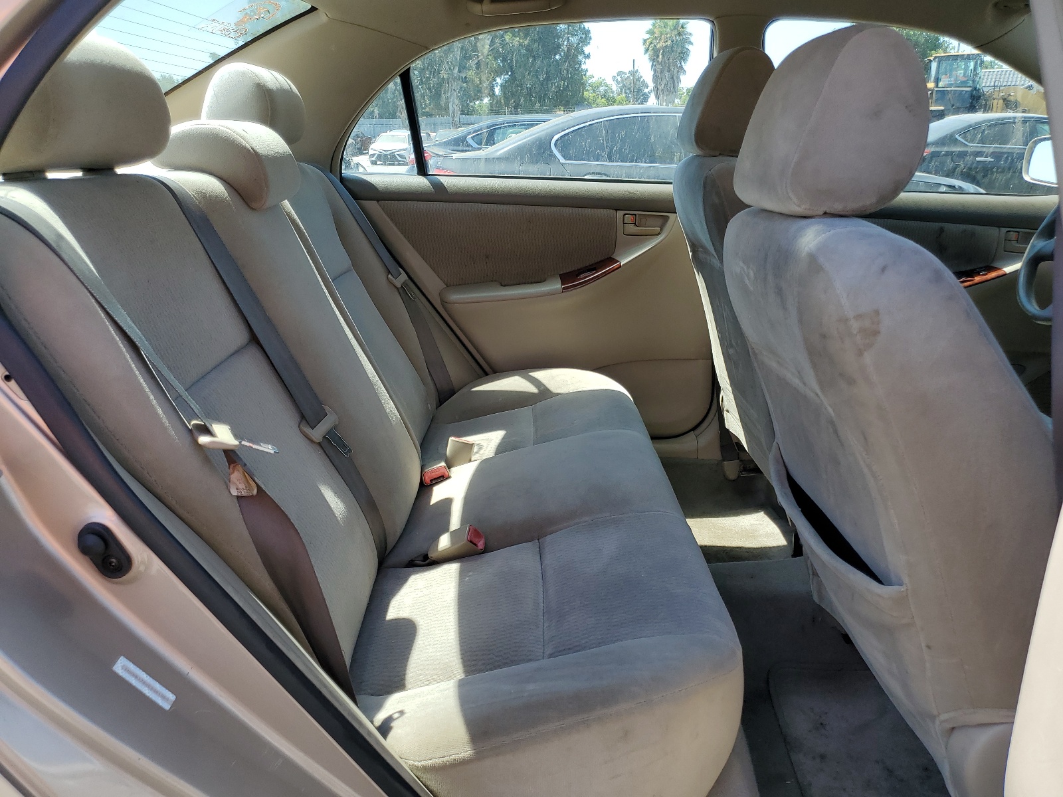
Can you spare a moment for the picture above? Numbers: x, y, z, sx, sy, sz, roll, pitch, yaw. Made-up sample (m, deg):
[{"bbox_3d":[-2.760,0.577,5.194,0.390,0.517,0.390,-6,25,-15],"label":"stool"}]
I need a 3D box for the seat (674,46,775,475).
[{"bbox_3d":[0.718,-0.237,1.848,0.795,1.050,0.470,0,19,-1],"label":"seat"}]

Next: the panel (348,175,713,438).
[{"bbox_3d":[-0.008,-0.223,2.128,0.900,0.713,0.110,0,19,-1],"label":"panel"}]

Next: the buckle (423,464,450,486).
[{"bbox_3d":[-0.201,0.156,1.689,0.047,0.028,0.075,-17,10,-7],"label":"buckle"}]

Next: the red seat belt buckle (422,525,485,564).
[{"bbox_3d":[-0.131,0.256,1.386,0.090,0.036,0.031,-25,34,29],"label":"red seat belt buckle"}]

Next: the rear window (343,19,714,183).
[{"bbox_3d":[-0.010,-0.719,1.952,0.895,0.370,0.080,0,19,-1],"label":"rear window"}]

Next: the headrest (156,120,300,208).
[{"bbox_3d":[-0.520,-0.405,1.363,0.178,0.138,0.235,0,19,-1],"label":"headrest"}]

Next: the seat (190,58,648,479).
[{"bbox_3d":[-0.182,-0.235,1.873,0.965,1.010,0.420,0,19,-1],"label":"seat"}]

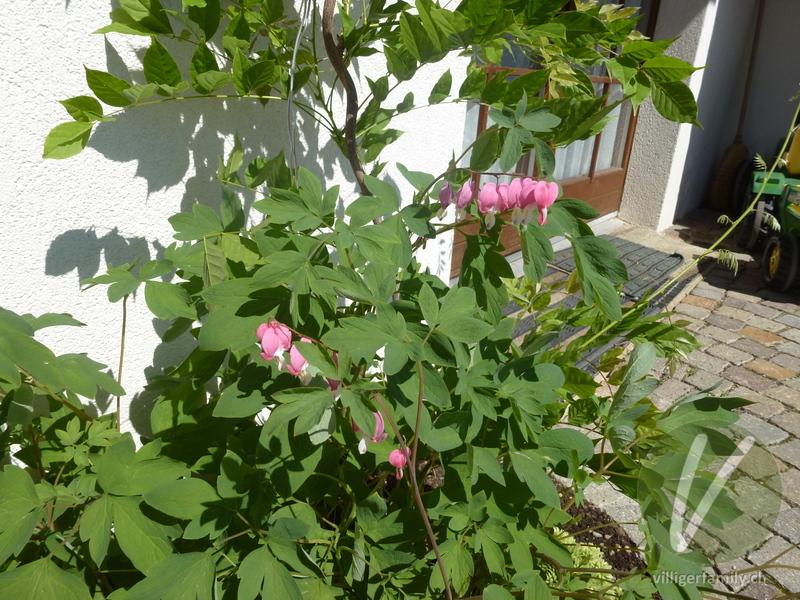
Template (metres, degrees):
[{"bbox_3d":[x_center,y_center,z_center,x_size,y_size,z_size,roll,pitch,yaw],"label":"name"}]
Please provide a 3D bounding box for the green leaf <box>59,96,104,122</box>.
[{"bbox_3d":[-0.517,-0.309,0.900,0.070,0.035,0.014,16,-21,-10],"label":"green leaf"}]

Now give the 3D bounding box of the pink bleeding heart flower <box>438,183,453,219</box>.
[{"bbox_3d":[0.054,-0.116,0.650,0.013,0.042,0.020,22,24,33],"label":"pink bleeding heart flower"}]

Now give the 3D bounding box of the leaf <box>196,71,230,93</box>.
[{"bbox_3d":[-0.338,-0.394,1.000,0.061,0.035,0.038,-5,25,-17],"label":"leaf"}]

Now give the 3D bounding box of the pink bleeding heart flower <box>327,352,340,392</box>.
[{"bbox_3d":[-0.055,0.060,0.460,0.020,0.035,0.020,0,21,-7],"label":"pink bleeding heart flower"}]

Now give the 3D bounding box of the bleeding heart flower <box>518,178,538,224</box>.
[{"bbox_3d":[0.107,-0.082,0.460,0.020,0.037,0.021,7,21,12],"label":"bleeding heart flower"}]

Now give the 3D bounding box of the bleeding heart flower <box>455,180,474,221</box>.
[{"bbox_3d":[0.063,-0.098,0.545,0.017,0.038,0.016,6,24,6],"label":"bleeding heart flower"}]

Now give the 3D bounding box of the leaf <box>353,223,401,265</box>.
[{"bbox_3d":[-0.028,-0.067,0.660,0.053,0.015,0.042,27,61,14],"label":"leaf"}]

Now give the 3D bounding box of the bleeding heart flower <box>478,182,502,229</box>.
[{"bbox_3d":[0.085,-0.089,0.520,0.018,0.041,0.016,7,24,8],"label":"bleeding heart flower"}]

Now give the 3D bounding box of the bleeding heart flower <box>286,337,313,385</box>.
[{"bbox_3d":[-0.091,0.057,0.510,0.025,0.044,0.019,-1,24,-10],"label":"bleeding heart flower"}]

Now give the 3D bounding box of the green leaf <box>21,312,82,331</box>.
[{"bbox_3d":[-0.436,0.027,0.700,0.068,0.013,0.035,-13,28,-32],"label":"green leaf"}]

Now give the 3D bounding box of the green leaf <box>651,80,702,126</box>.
[{"bbox_3d":[0.367,-0.262,0.740,0.066,0.062,0.030,12,23,22],"label":"green leaf"}]

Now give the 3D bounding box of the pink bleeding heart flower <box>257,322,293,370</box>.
[{"bbox_3d":[-0.102,0.036,0.450,0.029,0.037,0.026,-2,21,-13],"label":"pink bleeding heart flower"}]

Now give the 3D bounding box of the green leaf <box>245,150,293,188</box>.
[{"bbox_3d":[-0.242,-0.242,1.030,0.083,0.066,0.041,-3,24,-13],"label":"green leaf"}]

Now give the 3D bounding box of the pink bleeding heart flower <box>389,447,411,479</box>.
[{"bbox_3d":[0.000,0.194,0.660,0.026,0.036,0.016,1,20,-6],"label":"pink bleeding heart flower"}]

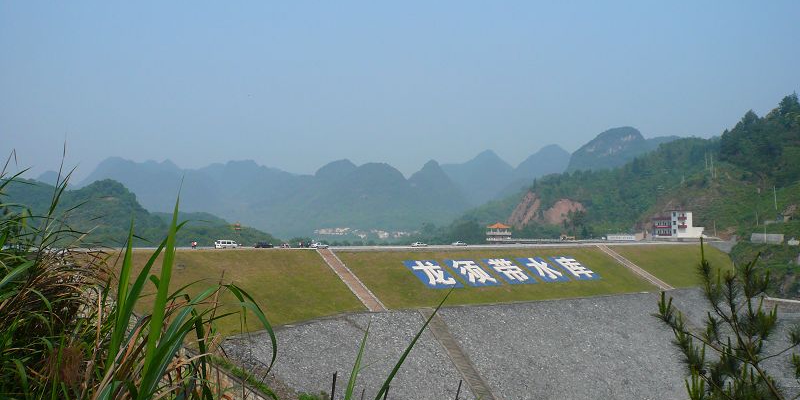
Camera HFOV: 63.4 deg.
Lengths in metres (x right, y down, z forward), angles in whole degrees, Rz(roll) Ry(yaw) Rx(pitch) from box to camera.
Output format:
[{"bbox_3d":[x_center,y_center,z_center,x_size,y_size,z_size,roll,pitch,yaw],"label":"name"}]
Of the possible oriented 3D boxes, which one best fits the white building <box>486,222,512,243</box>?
[{"bbox_3d":[41.055,13.657,267.000,7.600,8.500,7.600,2,-4,-34],"label":"white building"}]

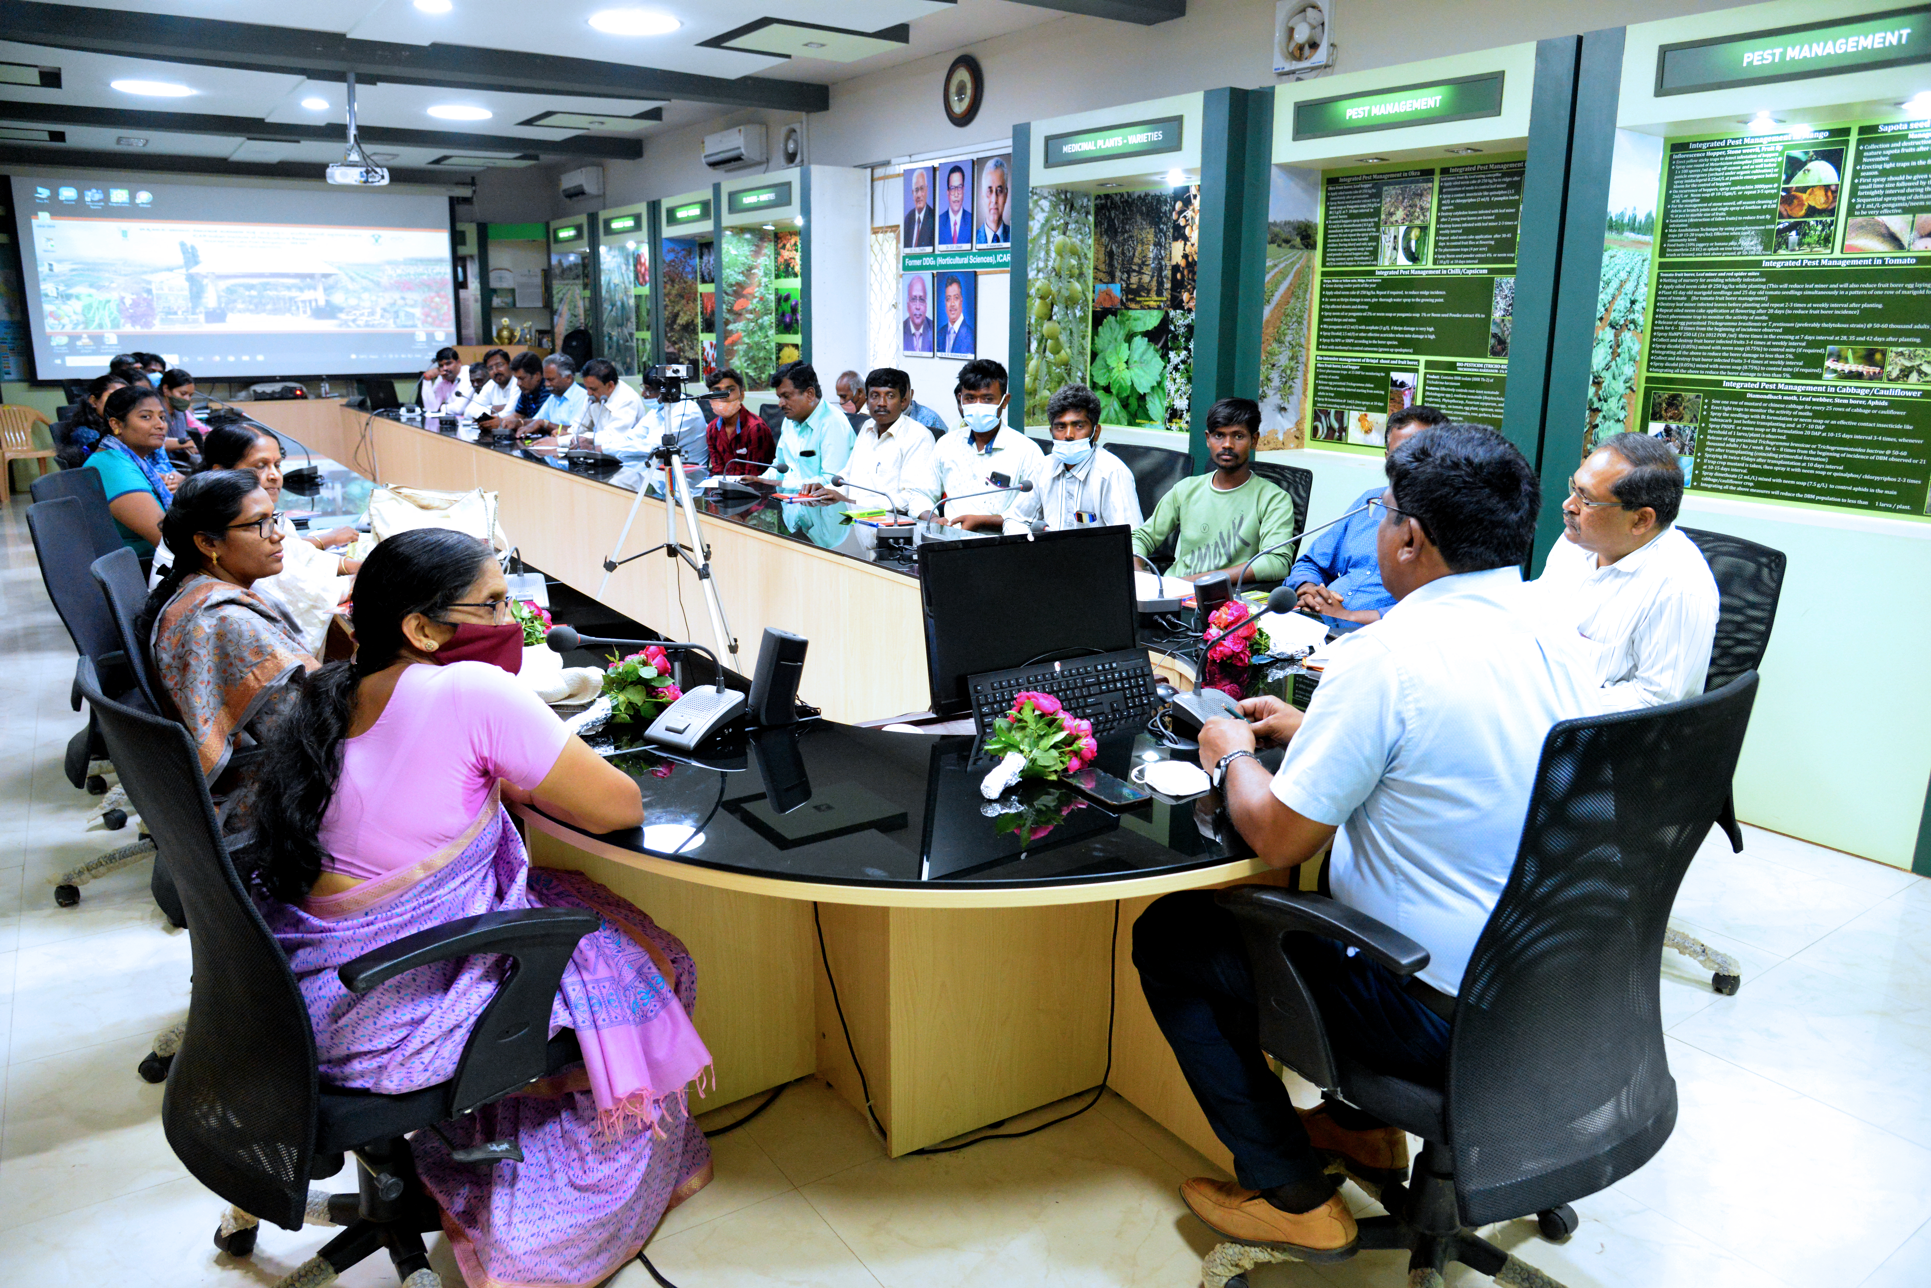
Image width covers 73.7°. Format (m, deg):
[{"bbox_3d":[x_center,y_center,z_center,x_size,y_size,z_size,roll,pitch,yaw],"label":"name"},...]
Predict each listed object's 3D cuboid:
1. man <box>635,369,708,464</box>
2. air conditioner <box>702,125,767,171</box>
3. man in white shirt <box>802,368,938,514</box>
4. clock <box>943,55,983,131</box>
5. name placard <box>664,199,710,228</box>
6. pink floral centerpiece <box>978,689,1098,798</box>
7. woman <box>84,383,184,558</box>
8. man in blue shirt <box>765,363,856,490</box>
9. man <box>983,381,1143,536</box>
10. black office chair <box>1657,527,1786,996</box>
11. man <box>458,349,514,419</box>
[{"bbox_3d":[-1.936,-1.109,7.911,0.820,1.220,0.540,-9,17,-31],"label":"man"},{"bbox_3d":[-1.779,-3.834,10.035,0.200,0.270,0.750,-10,18,-34],"label":"air conditioner"},{"bbox_3d":[-0.514,-0.656,6.119,0.540,1.270,0.780,11,18,35],"label":"man in white shirt"},{"bbox_3d":[-0.010,-3.169,7.380,0.050,0.375,0.375,-10,18,-34],"label":"clock"},{"bbox_3d":[-2.123,-3.305,9.885,0.040,0.138,0.840,-10,18,-34],"label":"name placard"},{"bbox_3d":[0.139,0.163,2.280,0.240,0.145,0.180,-10,18,-34],"label":"pink floral centerpiece"},{"bbox_3d":[-2.806,-0.321,4.832,0.750,1.270,0.460,-6,16,-22],"label":"woman"},{"bbox_3d":[-0.638,-0.539,5.609,0.740,1.320,0.520,-12,19,-40],"label":"man in blue shirt"},{"bbox_3d":[0.300,-0.331,4.900,0.580,1.270,0.760,10,18,32],"label":"man"},{"bbox_3d":[1.543,0.255,3.099,0.600,1.060,0.600,-10,18,-34],"label":"black office chair"},{"bbox_3d":[-3.546,-1.573,9.667,0.520,1.260,0.740,12,19,38],"label":"man"}]

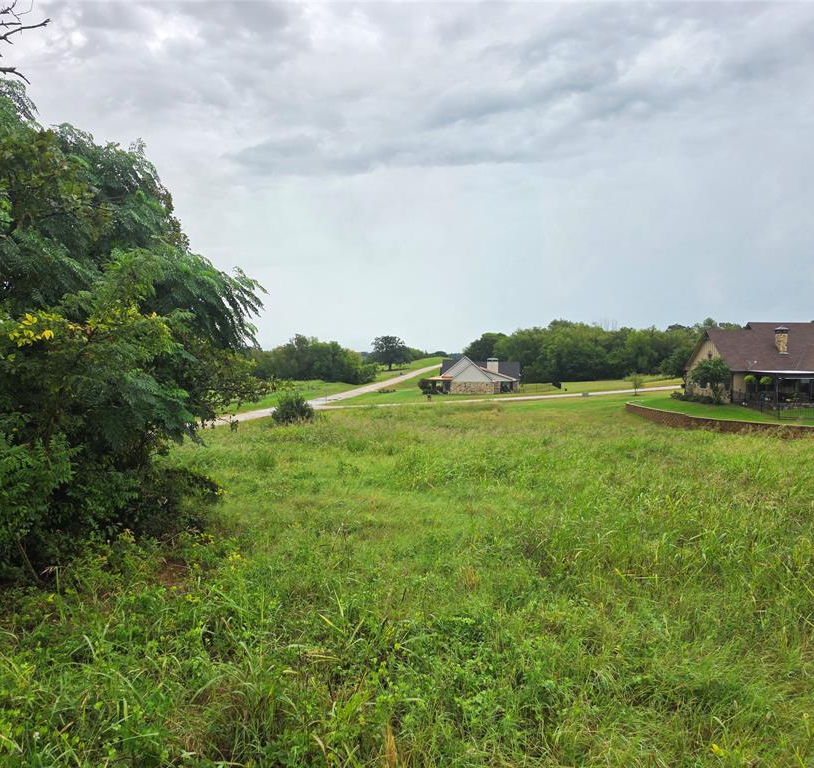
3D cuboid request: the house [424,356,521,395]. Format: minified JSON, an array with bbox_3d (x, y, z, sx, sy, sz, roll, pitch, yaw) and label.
[{"bbox_3d":[14.900,-2.000,149.000,20.500,7.800,20.000,0,1,9],"label":"house"}]

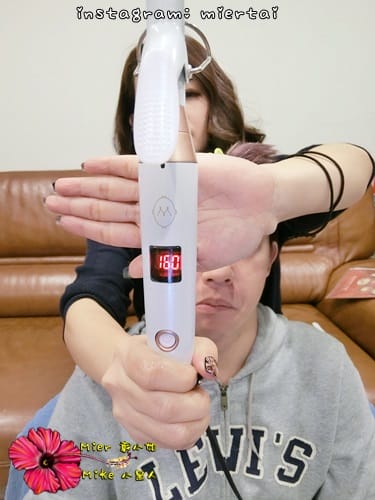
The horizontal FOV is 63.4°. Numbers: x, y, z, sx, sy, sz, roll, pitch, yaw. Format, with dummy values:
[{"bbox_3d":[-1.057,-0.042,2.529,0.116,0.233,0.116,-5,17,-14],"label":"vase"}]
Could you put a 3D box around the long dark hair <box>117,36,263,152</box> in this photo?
[{"bbox_3d":[-0.003,-0.316,0.670,0.310,0.285,0.225,0,7,-3],"label":"long dark hair"}]

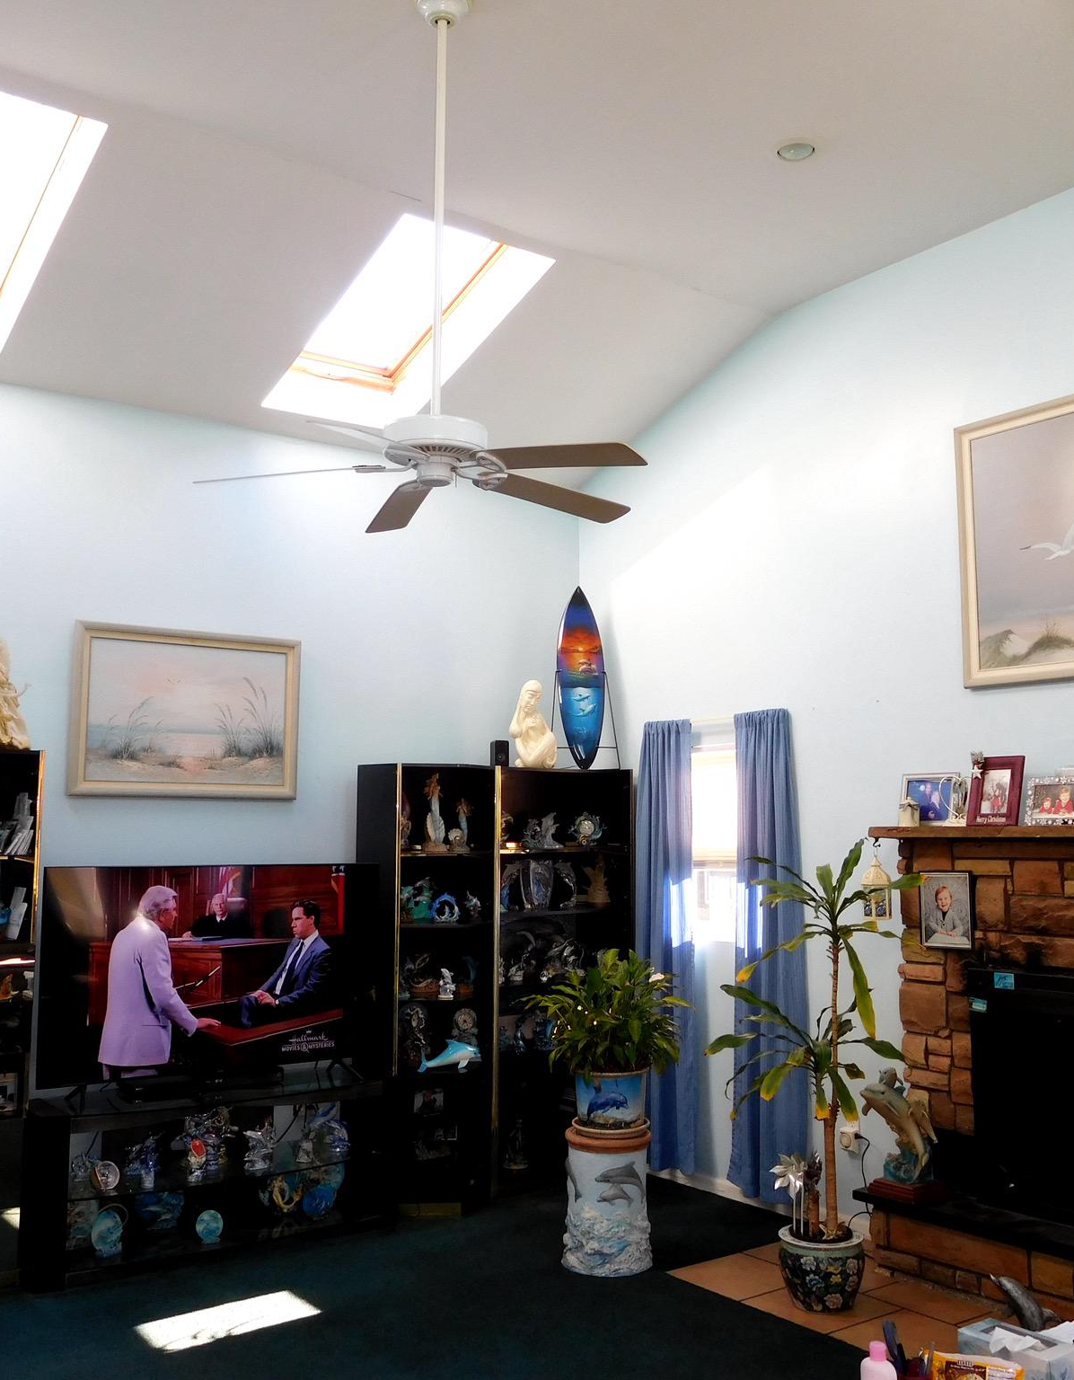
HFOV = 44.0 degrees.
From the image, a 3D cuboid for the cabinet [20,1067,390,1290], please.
[{"bbox_3d":[-1.289,1.913,5.276,1.415,0.583,0.454,3,-7,-31],"label":"cabinet"}]

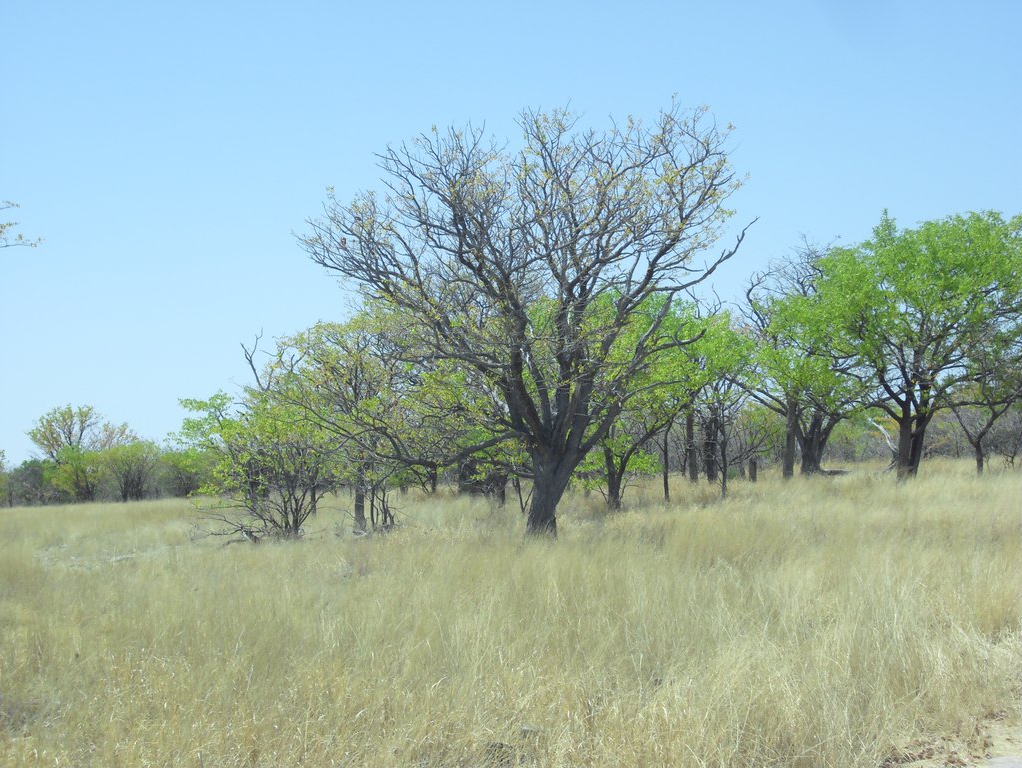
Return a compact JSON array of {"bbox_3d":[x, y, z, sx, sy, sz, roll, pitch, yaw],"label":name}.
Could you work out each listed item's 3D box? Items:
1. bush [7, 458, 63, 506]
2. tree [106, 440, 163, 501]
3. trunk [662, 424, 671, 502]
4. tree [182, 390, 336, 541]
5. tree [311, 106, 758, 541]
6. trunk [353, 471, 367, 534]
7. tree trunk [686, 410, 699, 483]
[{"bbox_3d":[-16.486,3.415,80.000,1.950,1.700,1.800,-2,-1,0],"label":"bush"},{"bbox_3d":[-13.088,2.999,80.000,1.950,2.100,1.900,-2,-1,0],"label":"tree"},{"bbox_3d":[3.707,1.895,55.000,0.170,1.870,0.170,-2,-1,0],"label":"trunk"},{"bbox_3d":[-4.305,1.378,39.500,2.750,2.650,2.500,-2,-1,0],"label":"tree"},{"bbox_3d":[0.222,-1.054,38.000,7.300,7.150,6.600,-2,-1,0],"label":"tree"},{"bbox_3d":[-2.739,2.139,42.000,0.240,1.140,0.240,-2,-1,0],"label":"trunk"},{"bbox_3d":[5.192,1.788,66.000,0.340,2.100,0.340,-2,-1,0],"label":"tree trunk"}]

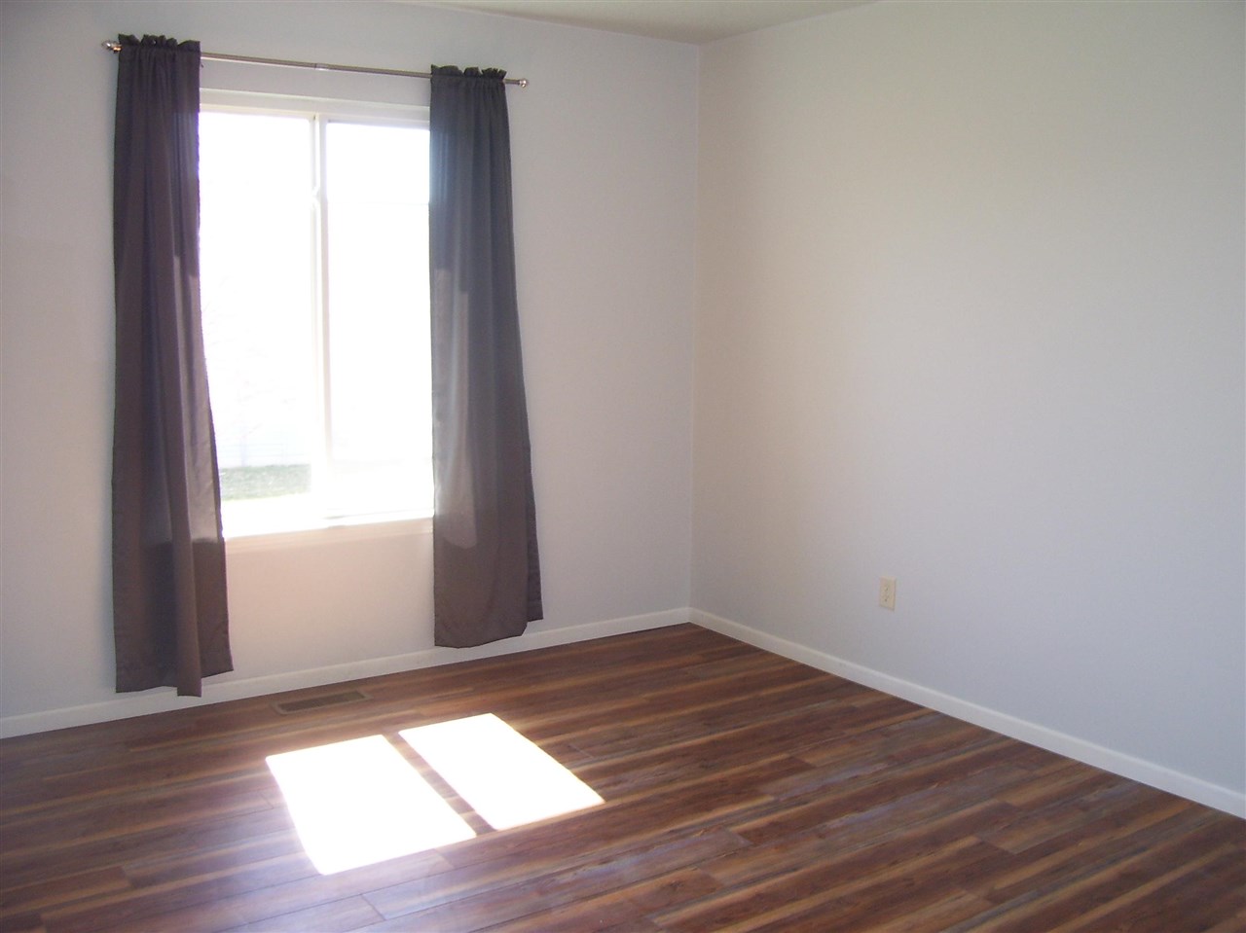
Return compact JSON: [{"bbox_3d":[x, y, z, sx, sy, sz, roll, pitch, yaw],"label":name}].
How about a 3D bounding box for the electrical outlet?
[{"bbox_3d":[0.936,0.452,4.344,0.012,0.116,0.072,-5,9,-34],"label":"electrical outlet"}]

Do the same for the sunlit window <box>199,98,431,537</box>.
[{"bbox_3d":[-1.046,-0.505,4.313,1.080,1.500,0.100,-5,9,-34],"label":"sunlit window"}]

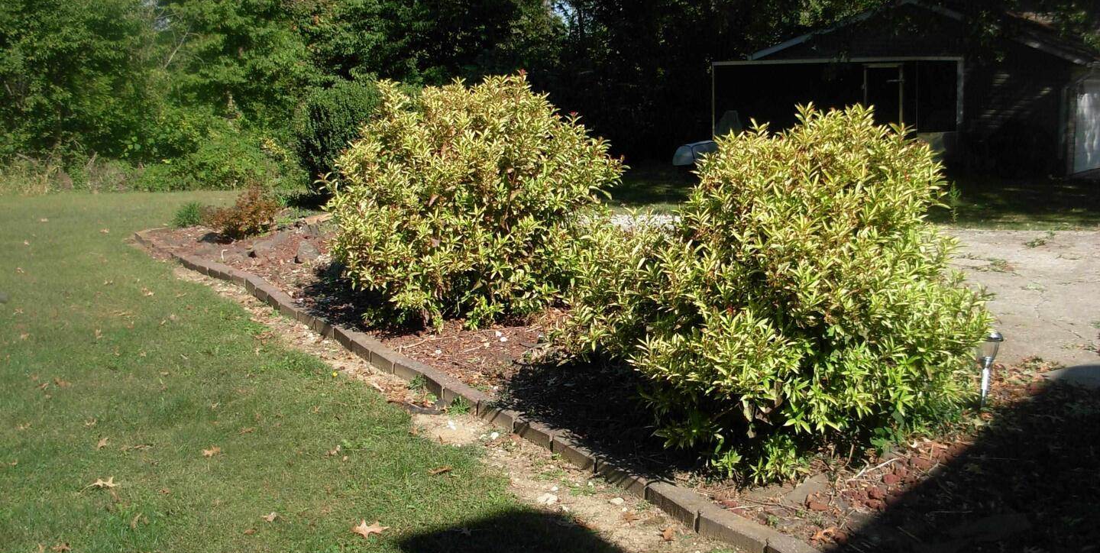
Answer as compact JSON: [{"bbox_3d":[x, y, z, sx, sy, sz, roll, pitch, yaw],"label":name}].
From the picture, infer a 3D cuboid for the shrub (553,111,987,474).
[{"bbox_3d":[0.969,-0.039,5.185,1.720,1.400,1.500,1,9,11],"label":"shrub"}]

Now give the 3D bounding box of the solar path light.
[{"bbox_3d":[2.004,0.434,5.536,0.115,0.345,0.115,5,10,19],"label":"solar path light"}]

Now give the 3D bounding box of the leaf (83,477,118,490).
[{"bbox_3d":[-1.774,0.815,4.768,0.130,0.030,0.060,-4,9,-21],"label":"leaf"}]

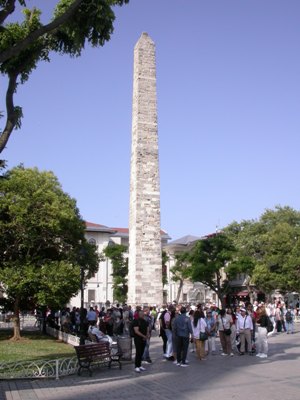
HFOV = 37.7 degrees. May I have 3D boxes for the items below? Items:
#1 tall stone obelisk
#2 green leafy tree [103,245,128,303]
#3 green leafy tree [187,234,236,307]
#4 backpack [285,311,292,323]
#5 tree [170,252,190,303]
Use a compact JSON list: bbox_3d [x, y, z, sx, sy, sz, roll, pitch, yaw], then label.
[{"bbox_3d":[-0.473,-3.236,44.246,2.800,30.750,2.800,4,-14,-18],"label":"tall stone obelisk"},{"bbox_3d":[-4.133,9.927,54.176,3.450,9.160,3.280,0,-13,0],"label":"green leafy tree"},{"bbox_3d":[5.606,7.046,39.434,4.660,7.870,4.430,0,-13,0],"label":"green leafy tree"},{"bbox_3d":[7.926,6.684,25.128,0.370,0.540,0.240,-1,-13,3],"label":"backpack"},{"bbox_3d":[3.519,9.409,48.125,2.530,7.310,2.400,0,-13,0],"label":"tree"}]

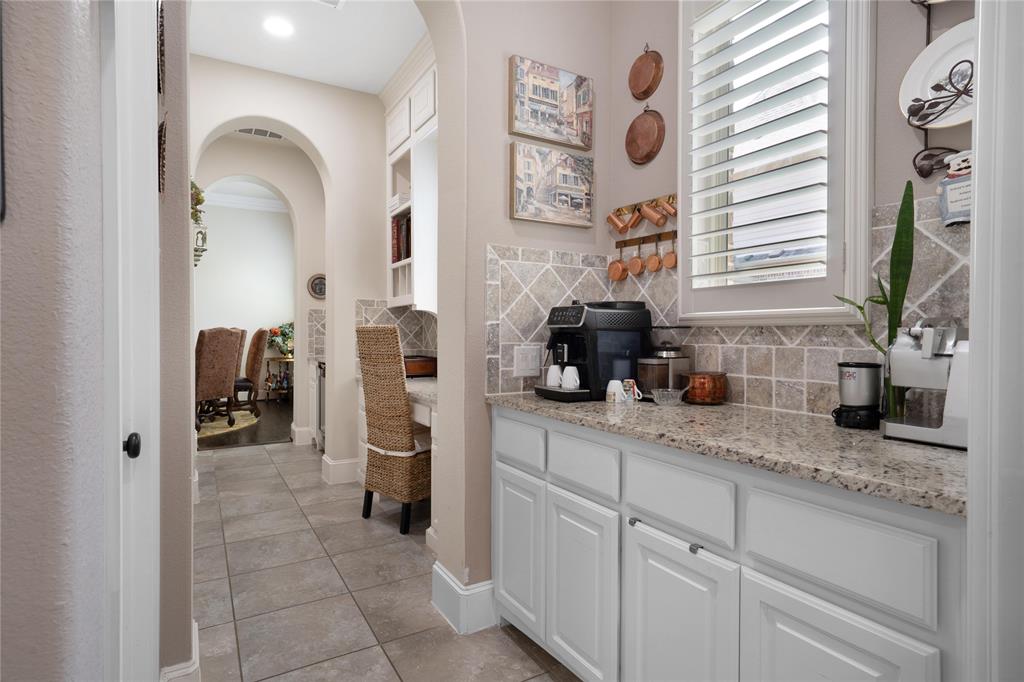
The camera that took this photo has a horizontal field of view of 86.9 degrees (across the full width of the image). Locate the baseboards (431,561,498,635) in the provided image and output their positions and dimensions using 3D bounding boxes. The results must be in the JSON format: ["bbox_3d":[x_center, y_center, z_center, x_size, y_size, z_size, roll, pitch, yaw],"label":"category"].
[{"bbox_3d":[-0.207,1.038,2.240,0.155,0.178,0.300,0,1,-30],"label":"baseboards"}]

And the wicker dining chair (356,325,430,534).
[{"bbox_3d":[-0.623,0.513,3.422,0.450,1.200,0.560,1,1,42],"label":"wicker dining chair"}]

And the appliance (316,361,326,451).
[{"bbox_3d":[-1.520,0.636,5.170,0.580,0.860,0.590,0,1,-30],"label":"appliance"}]

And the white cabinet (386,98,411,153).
[{"bbox_3d":[-0.723,-1.603,4.121,0.290,0.310,0.540,0,1,-30],"label":"white cabinet"}]

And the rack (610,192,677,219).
[{"bbox_3d":[0.542,-0.561,2.231,0.035,0.045,0.370,0,1,-30],"label":"rack"}]

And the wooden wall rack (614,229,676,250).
[{"bbox_3d":[0.544,-0.421,2.234,0.025,0.037,0.365,0,1,-30],"label":"wooden wall rack"}]

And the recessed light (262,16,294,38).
[{"bbox_3d":[-1.452,-1.941,3.358,0.180,0.025,0.180,0,1,-30],"label":"recessed light"}]

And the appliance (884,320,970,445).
[{"bbox_3d":[1.048,0.100,1.192,0.190,0.275,0.310,0,1,-30],"label":"appliance"}]

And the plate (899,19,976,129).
[{"bbox_3d":[1.050,-0.625,1.254,0.030,0.262,0.262,10,-4,-30],"label":"plate"}]

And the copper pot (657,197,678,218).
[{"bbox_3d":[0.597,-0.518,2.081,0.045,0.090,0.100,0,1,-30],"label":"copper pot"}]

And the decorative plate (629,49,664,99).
[{"bbox_3d":[0.546,-1.084,2.206,0.033,0.197,0.195,0,1,-30],"label":"decorative plate"}]

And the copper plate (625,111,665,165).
[{"bbox_3d":[0.543,-0.834,2.211,0.035,0.225,0.220,0,1,-30],"label":"copper plate"}]

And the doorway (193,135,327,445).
[{"bbox_3d":[-1.826,-0.257,4.008,0.910,2.740,0.220,0,1,-30],"label":"doorway"}]

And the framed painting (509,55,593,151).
[{"bbox_3d":[0.168,-0.970,2.229,0.395,0.300,0.040,0,1,-30],"label":"framed painting"}]

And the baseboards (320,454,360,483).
[{"bbox_3d":[-1.364,1.005,4.289,0.225,0.180,0.270,0,1,-30],"label":"baseboards"}]

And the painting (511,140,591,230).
[{"bbox_3d":[0.176,-0.644,2.267,0.400,0.305,0.035,0,1,-30],"label":"painting"}]

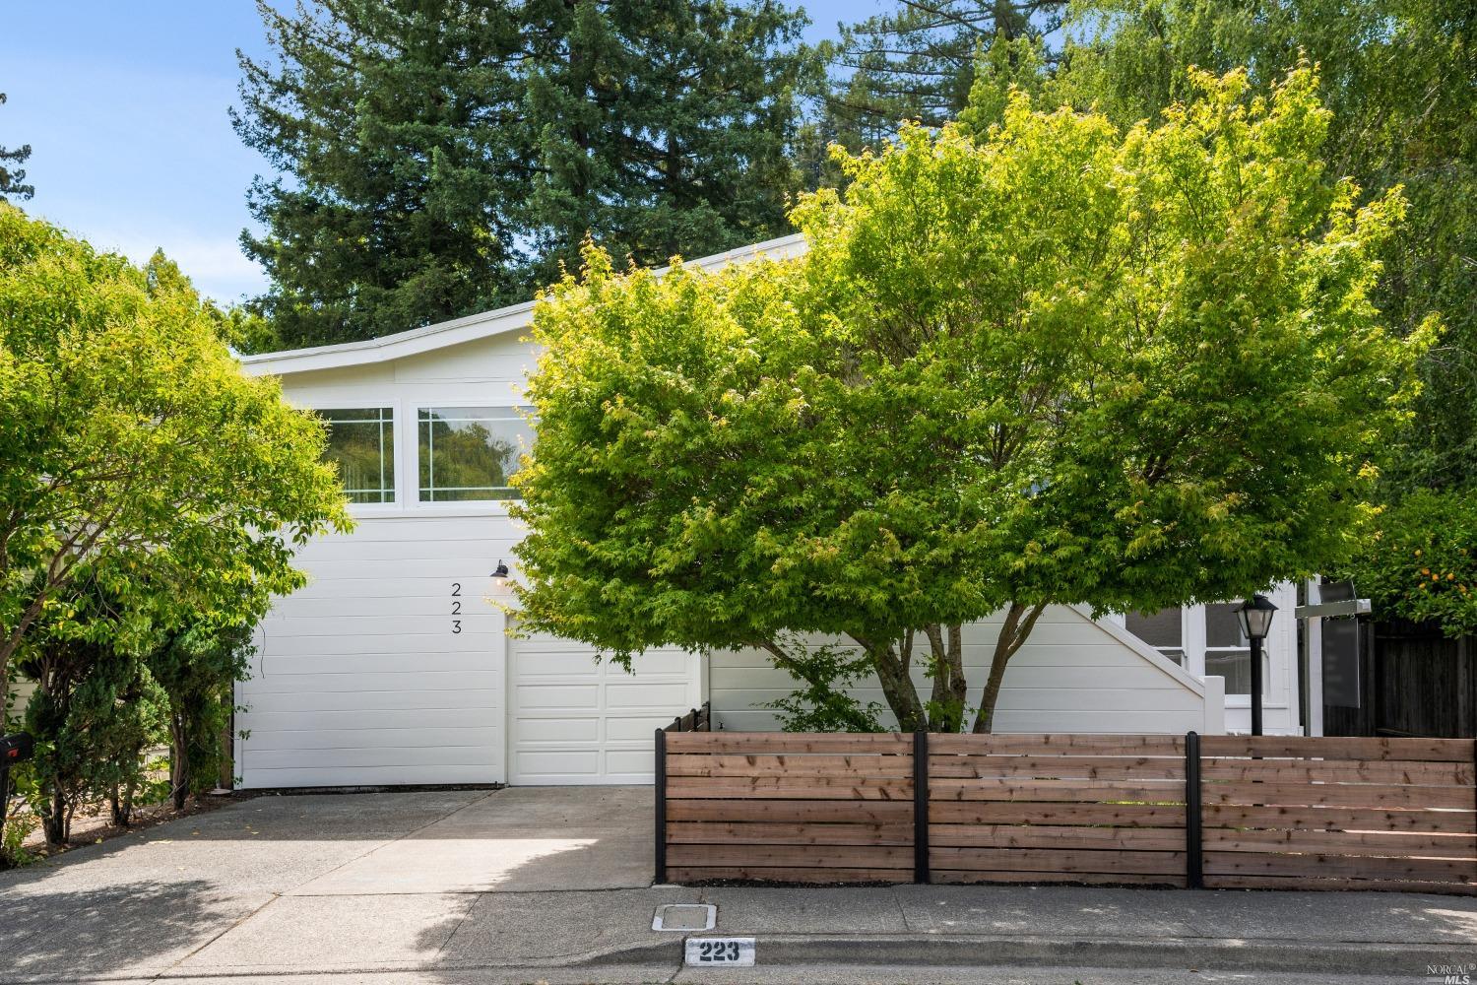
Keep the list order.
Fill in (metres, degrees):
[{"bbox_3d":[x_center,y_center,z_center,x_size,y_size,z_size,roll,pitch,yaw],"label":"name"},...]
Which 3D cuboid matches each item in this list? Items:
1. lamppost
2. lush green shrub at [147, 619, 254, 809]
[{"bbox_3d":[3.850,1.670,9.150,0.250,1.840,0.250,0,-1,0],"label":"lamppost"},{"bbox_3d":[-5.900,2.360,13.500,1.150,2.200,1.100,0,-1,0],"label":"lush green shrub"}]

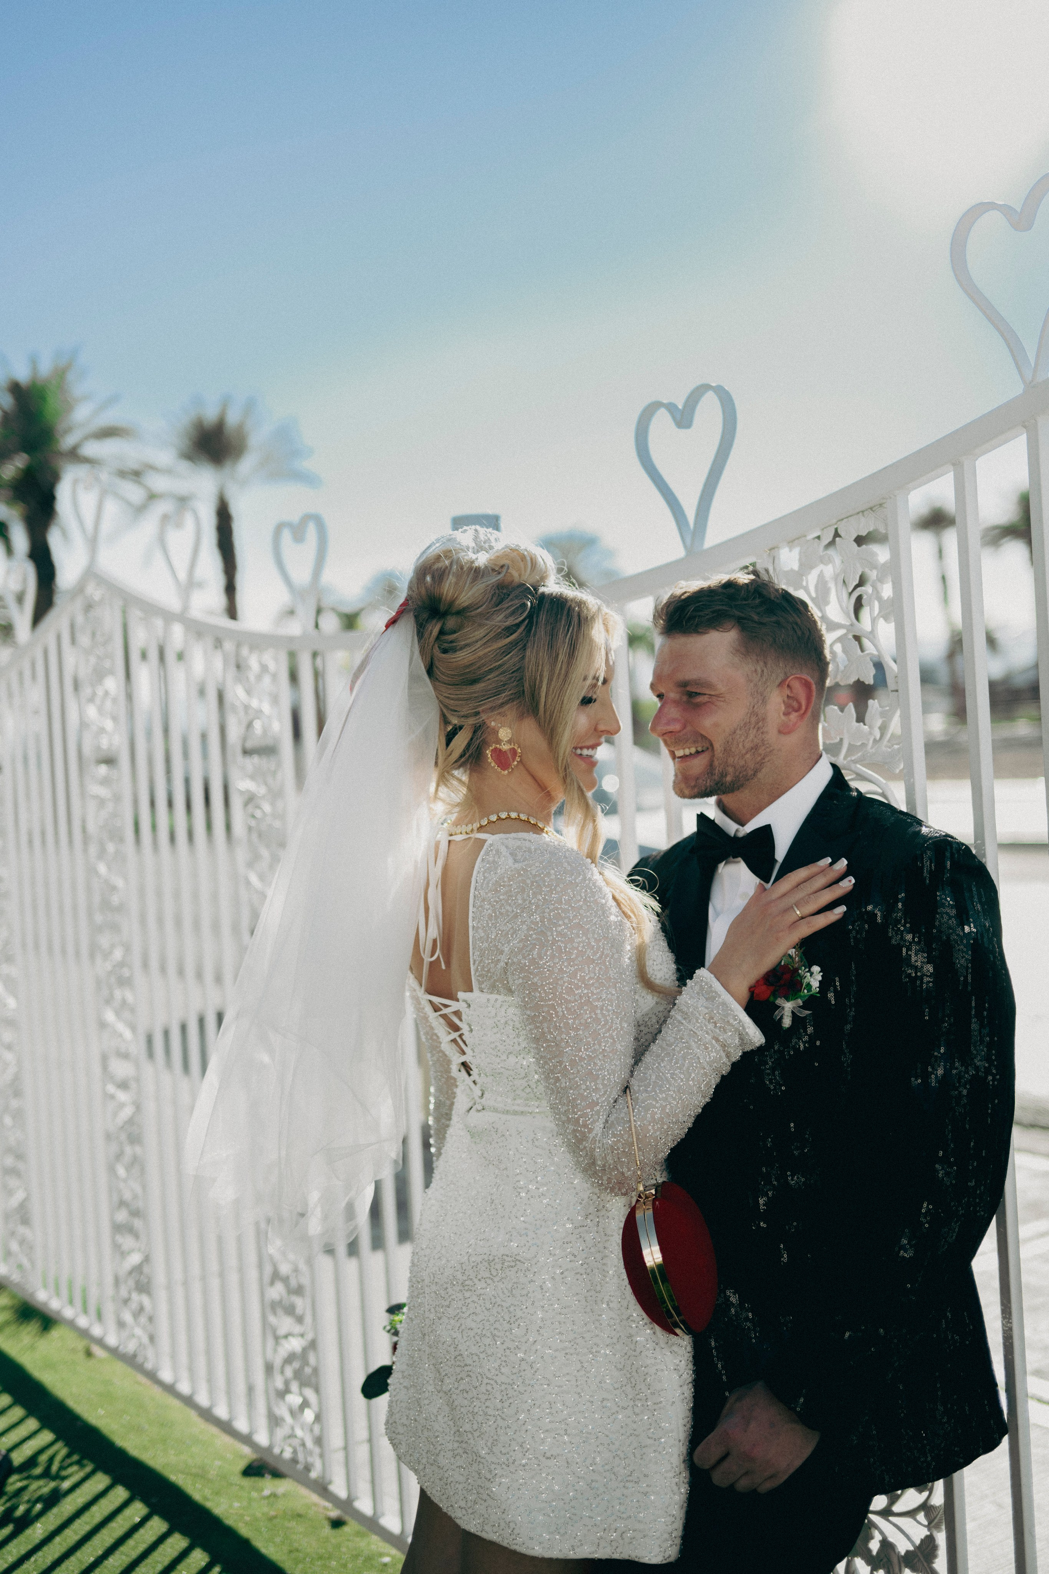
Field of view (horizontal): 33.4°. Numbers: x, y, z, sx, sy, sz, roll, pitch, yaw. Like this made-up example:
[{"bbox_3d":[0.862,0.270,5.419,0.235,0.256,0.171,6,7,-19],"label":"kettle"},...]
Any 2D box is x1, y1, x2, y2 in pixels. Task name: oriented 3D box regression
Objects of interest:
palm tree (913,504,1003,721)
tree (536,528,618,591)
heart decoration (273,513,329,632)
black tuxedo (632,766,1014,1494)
[{"bbox_3d":[19.809,-7.848,80.000,4.000,10.000,4.000,-3,1,0],"label":"palm tree"},{"bbox_3d":[2.195,-4.822,65.000,3.700,9.800,3.700,-3,1,0],"label":"tree"},{"bbox_3d":[-0.436,-0.415,3.418,0.026,0.228,0.190,-4,1,-35],"label":"heart decoration"},{"bbox_3d":[0.314,0.352,1.900,0.480,0.750,0.320,-2,1,40],"label":"black tuxedo"}]

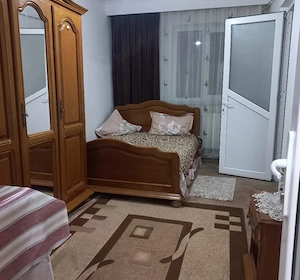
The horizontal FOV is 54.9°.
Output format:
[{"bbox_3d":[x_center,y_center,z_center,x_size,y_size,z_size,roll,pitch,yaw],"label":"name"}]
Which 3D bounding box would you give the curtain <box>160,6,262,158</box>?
[{"bbox_3d":[0.931,-0.881,4.755,1.614,2.424,0.108,3,11,14],"label":"curtain"}]

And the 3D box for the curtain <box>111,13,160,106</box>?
[{"bbox_3d":[-0.256,-0.941,5.048,0.858,2.388,0.108,3,11,14],"label":"curtain"}]

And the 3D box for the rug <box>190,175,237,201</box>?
[{"bbox_3d":[0.782,0.568,3.549,0.514,0.024,0.840,3,11,14],"label":"rug"}]

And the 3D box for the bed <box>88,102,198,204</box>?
[{"bbox_3d":[-0.151,-0.011,4.028,1.500,0.992,2.052,3,11,14],"label":"bed"}]

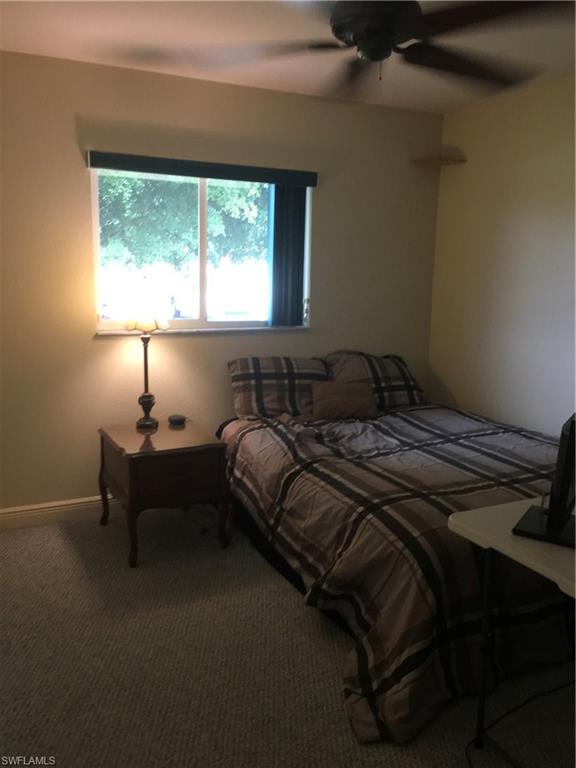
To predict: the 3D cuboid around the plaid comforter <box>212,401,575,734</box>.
[{"bbox_3d":[0.650,0.586,3.223,1.620,0.570,2.070,-4,11,-26],"label":"plaid comforter"}]

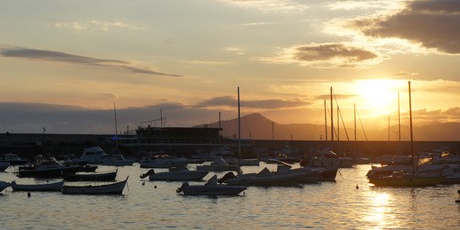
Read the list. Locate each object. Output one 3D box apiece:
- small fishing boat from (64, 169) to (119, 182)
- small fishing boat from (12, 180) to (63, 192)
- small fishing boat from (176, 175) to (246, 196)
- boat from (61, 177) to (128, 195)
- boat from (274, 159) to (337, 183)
[{"bbox_3d":[-13.635,5.927,103.000,5.100,1.250,1.800,0,-1,8],"label":"small fishing boat"},{"bbox_3d":[-15.587,5.793,85.000,4.200,0.950,1.600,0,-1,5],"label":"small fishing boat"},{"bbox_3d":[-1.366,5.319,79.000,5.100,1.550,1.950,0,-1,8],"label":"small fishing boat"},{"bbox_3d":[-10.288,5.394,80.000,5.000,1.400,1.800,0,-1,10],"label":"boat"},{"bbox_3d":[7.368,5.509,103.000,6.300,2.100,2.300,0,-1,8],"label":"boat"}]

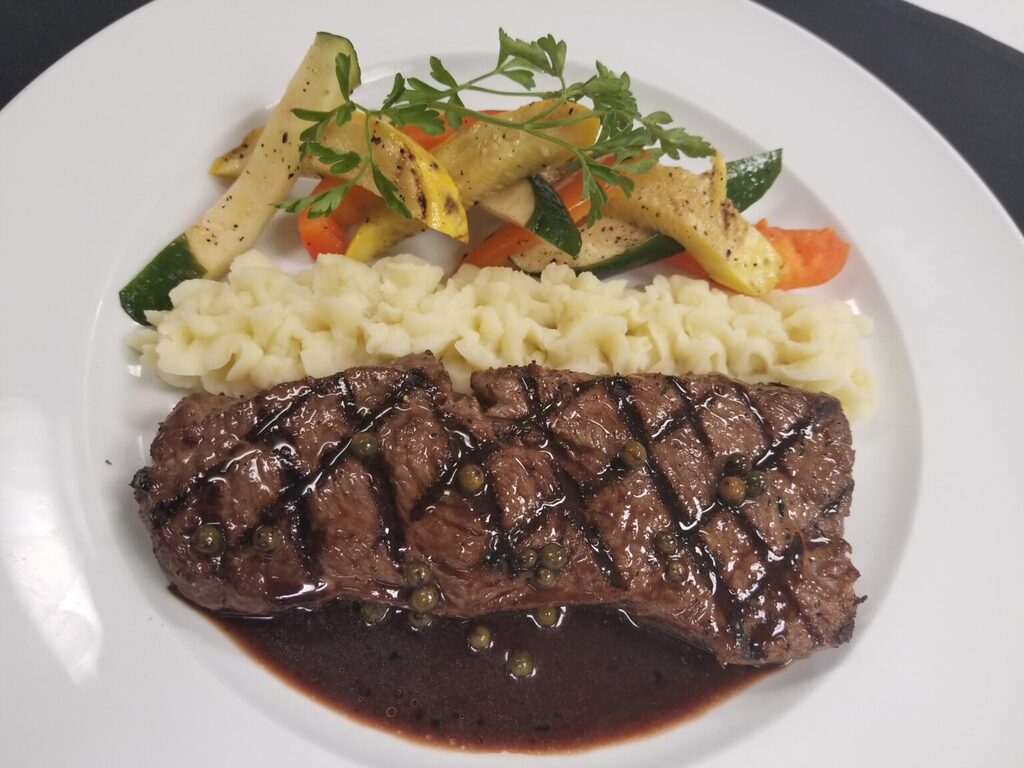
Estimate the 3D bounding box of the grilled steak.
[{"bbox_3d":[0.000,0.026,0.176,0.159,0.022,0.063,6,63,-4],"label":"grilled steak"}]

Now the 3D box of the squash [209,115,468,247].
[{"bbox_3d":[-0.046,-0.054,0.207,0.074,0.020,0.024,17,62,11],"label":"squash"}]

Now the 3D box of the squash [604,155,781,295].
[{"bbox_3d":[0.050,-0.044,0.213,0.053,0.019,0.022,30,63,-5],"label":"squash"}]

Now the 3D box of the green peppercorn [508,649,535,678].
[{"bbox_3d":[0.002,0.061,0.168,0.005,0.005,0.005,3,63,-6],"label":"green peppercorn"}]

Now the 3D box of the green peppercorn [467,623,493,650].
[{"bbox_3d":[-0.007,0.056,0.170,0.005,0.005,0.005,3,63,-6],"label":"green peppercorn"}]

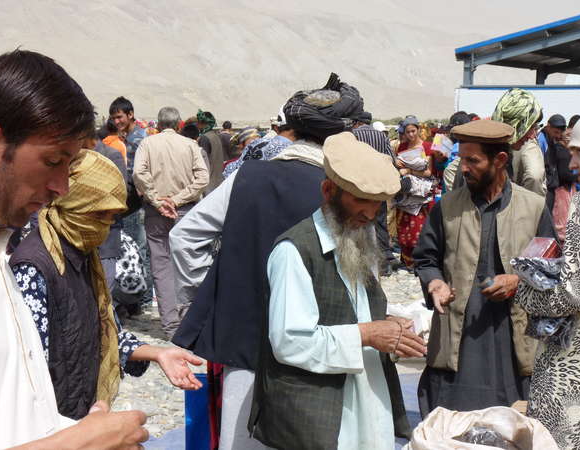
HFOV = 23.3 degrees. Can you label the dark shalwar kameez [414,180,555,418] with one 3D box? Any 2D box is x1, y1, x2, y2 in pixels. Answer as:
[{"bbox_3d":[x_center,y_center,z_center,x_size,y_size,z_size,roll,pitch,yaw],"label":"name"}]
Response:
[{"bbox_3d":[0.773,0.497,5.602,0.570,1.350,0.400,1,5,19],"label":"dark shalwar kameez"}]

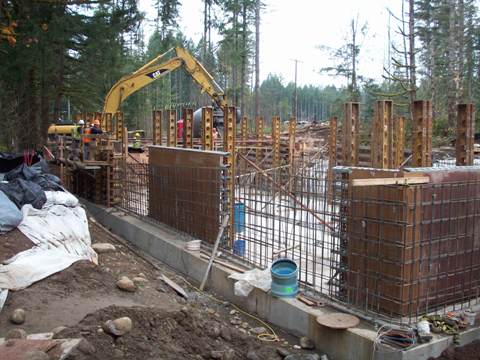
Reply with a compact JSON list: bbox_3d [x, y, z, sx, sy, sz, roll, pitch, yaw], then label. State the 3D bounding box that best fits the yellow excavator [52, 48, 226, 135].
[{"bbox_3d":[-5.640,-4.277,29.479,10.260,6.650,3.150,-1,7,-12],"label":"yellow excavator"}]

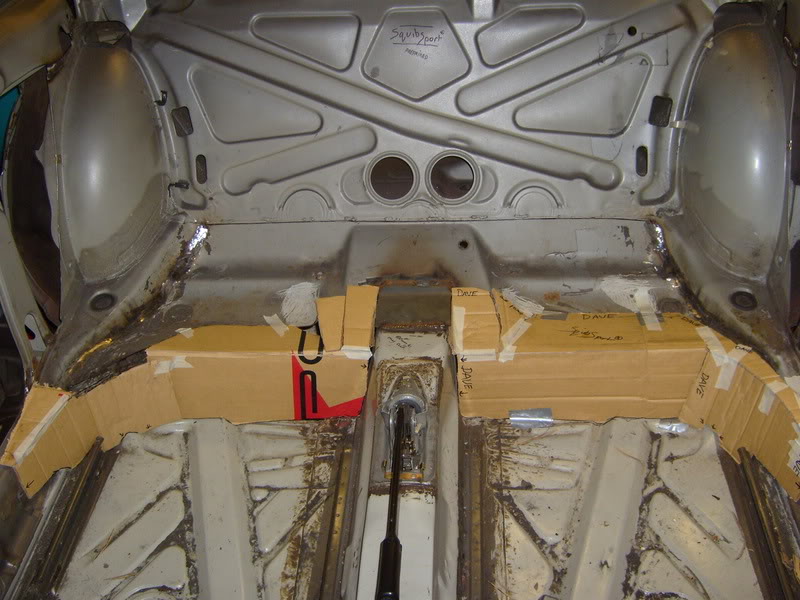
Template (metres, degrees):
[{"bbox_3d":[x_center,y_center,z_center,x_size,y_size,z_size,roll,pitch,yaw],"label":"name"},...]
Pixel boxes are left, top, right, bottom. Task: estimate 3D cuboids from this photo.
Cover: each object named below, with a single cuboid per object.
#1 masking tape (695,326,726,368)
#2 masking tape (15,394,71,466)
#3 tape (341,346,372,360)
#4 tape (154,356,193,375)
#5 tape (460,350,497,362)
[{"bbox_3d":[0.535,0.080,1.393,0.032,0.025,0.085,-4,38,-4],"label":"masking tape"},{"bbox_3d":[-0.570,0.204,1.285,0.040,0.035,0.150,7,39,10],"label":"masking tape"},{"bbox_3d":[-0.075,0.093,1.400,0.055,0.020,0.016,0,38,2],"label":"tape"},{"bbox_3d":[-0.397,0.115,1.417,0.066,0.035,0.012,0,38,2],"label":"tape"},{"bbox_3d":[0.136,0.098,1.399,0.062,0.018,0.014,0,38,2],"label":"tape"}]

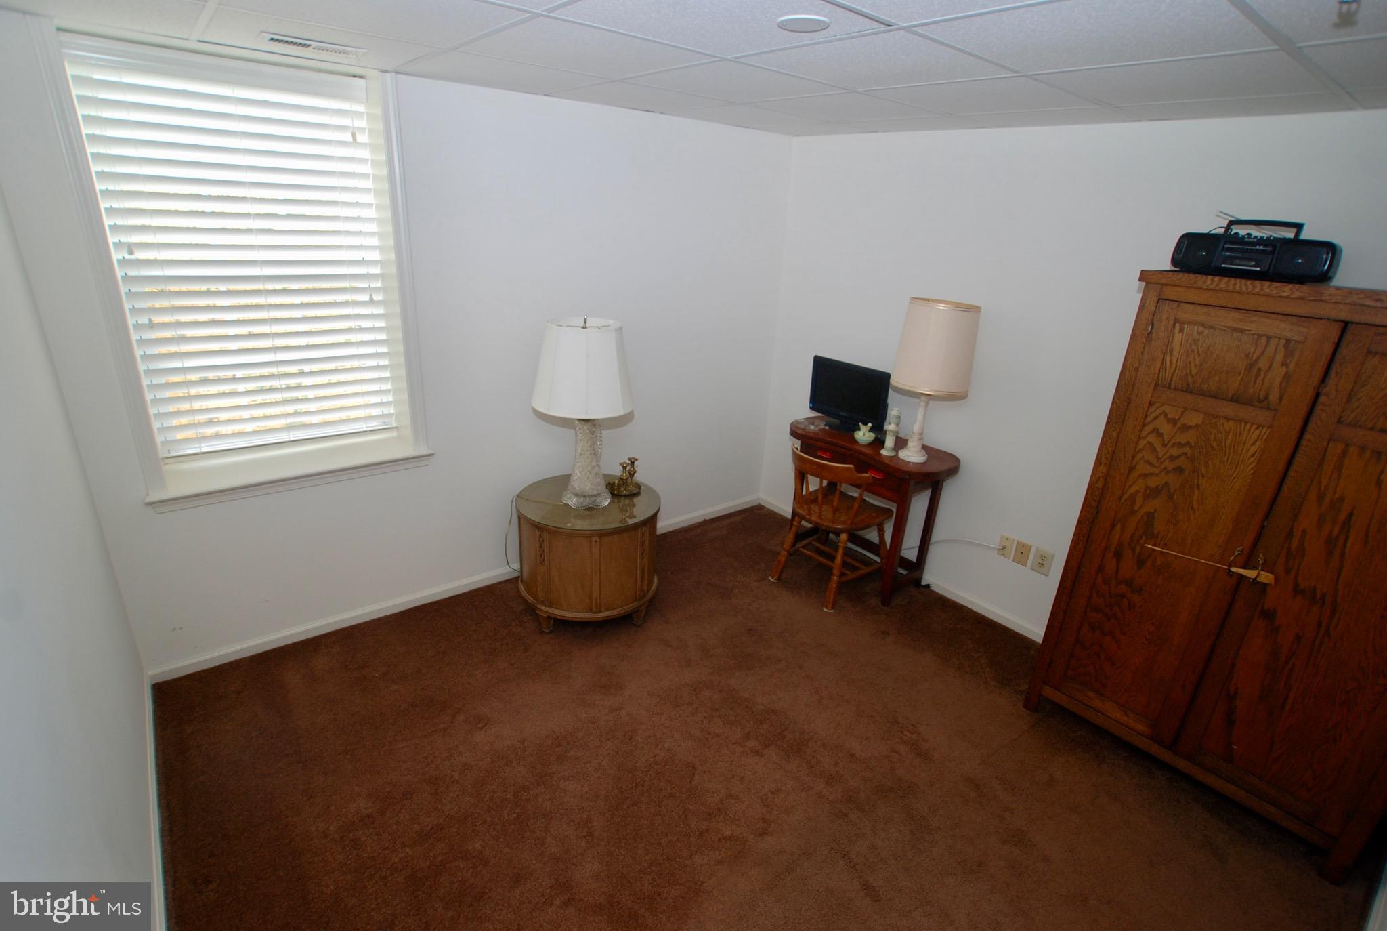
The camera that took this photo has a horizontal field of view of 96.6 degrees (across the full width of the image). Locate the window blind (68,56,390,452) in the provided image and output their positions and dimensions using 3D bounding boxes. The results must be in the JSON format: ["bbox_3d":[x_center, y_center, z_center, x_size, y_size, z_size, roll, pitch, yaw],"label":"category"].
[{"bbox_3d":[-1.657,-0.716,2.395,0.835,1.360,0.070,-14,28,-36],"label":"window blind"}]

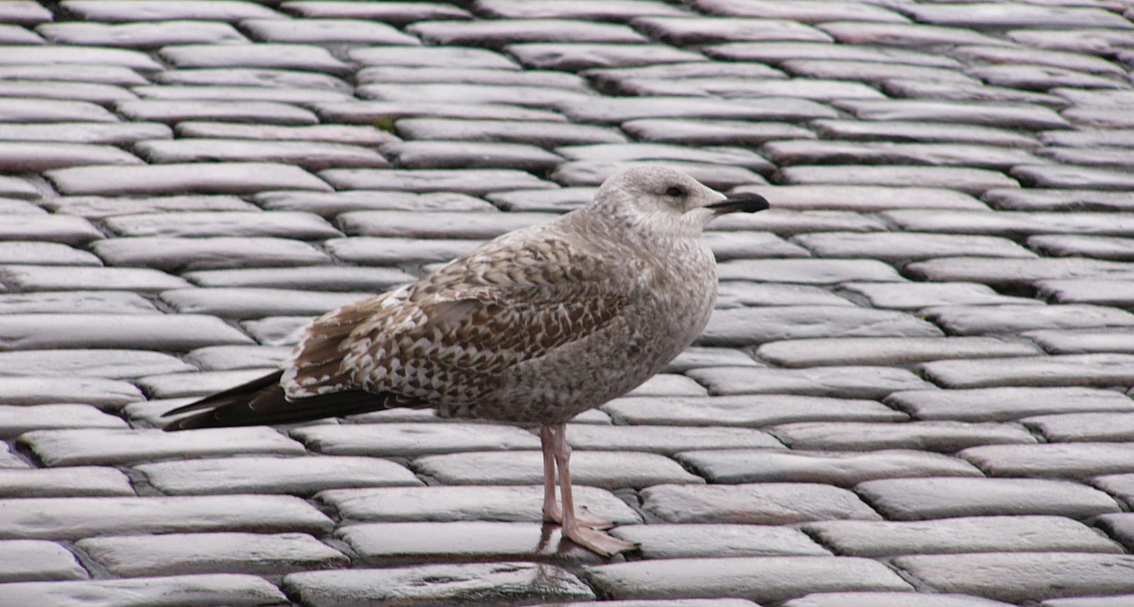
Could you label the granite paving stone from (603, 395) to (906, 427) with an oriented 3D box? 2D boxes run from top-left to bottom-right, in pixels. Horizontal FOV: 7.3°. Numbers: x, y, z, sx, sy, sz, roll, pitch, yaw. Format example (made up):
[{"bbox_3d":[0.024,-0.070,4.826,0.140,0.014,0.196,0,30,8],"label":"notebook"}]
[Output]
[{"bbox_3d":[0.167,0.144,7.995,0.256,0.100,0.111,0,12,-13],"label":"granite paving stone"}]

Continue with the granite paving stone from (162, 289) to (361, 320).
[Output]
[{"bbox_3d":[-0.274,0.048,8.370,0.203,0.100,0.118,0,12,-13],"label":"granite paving stone"}]

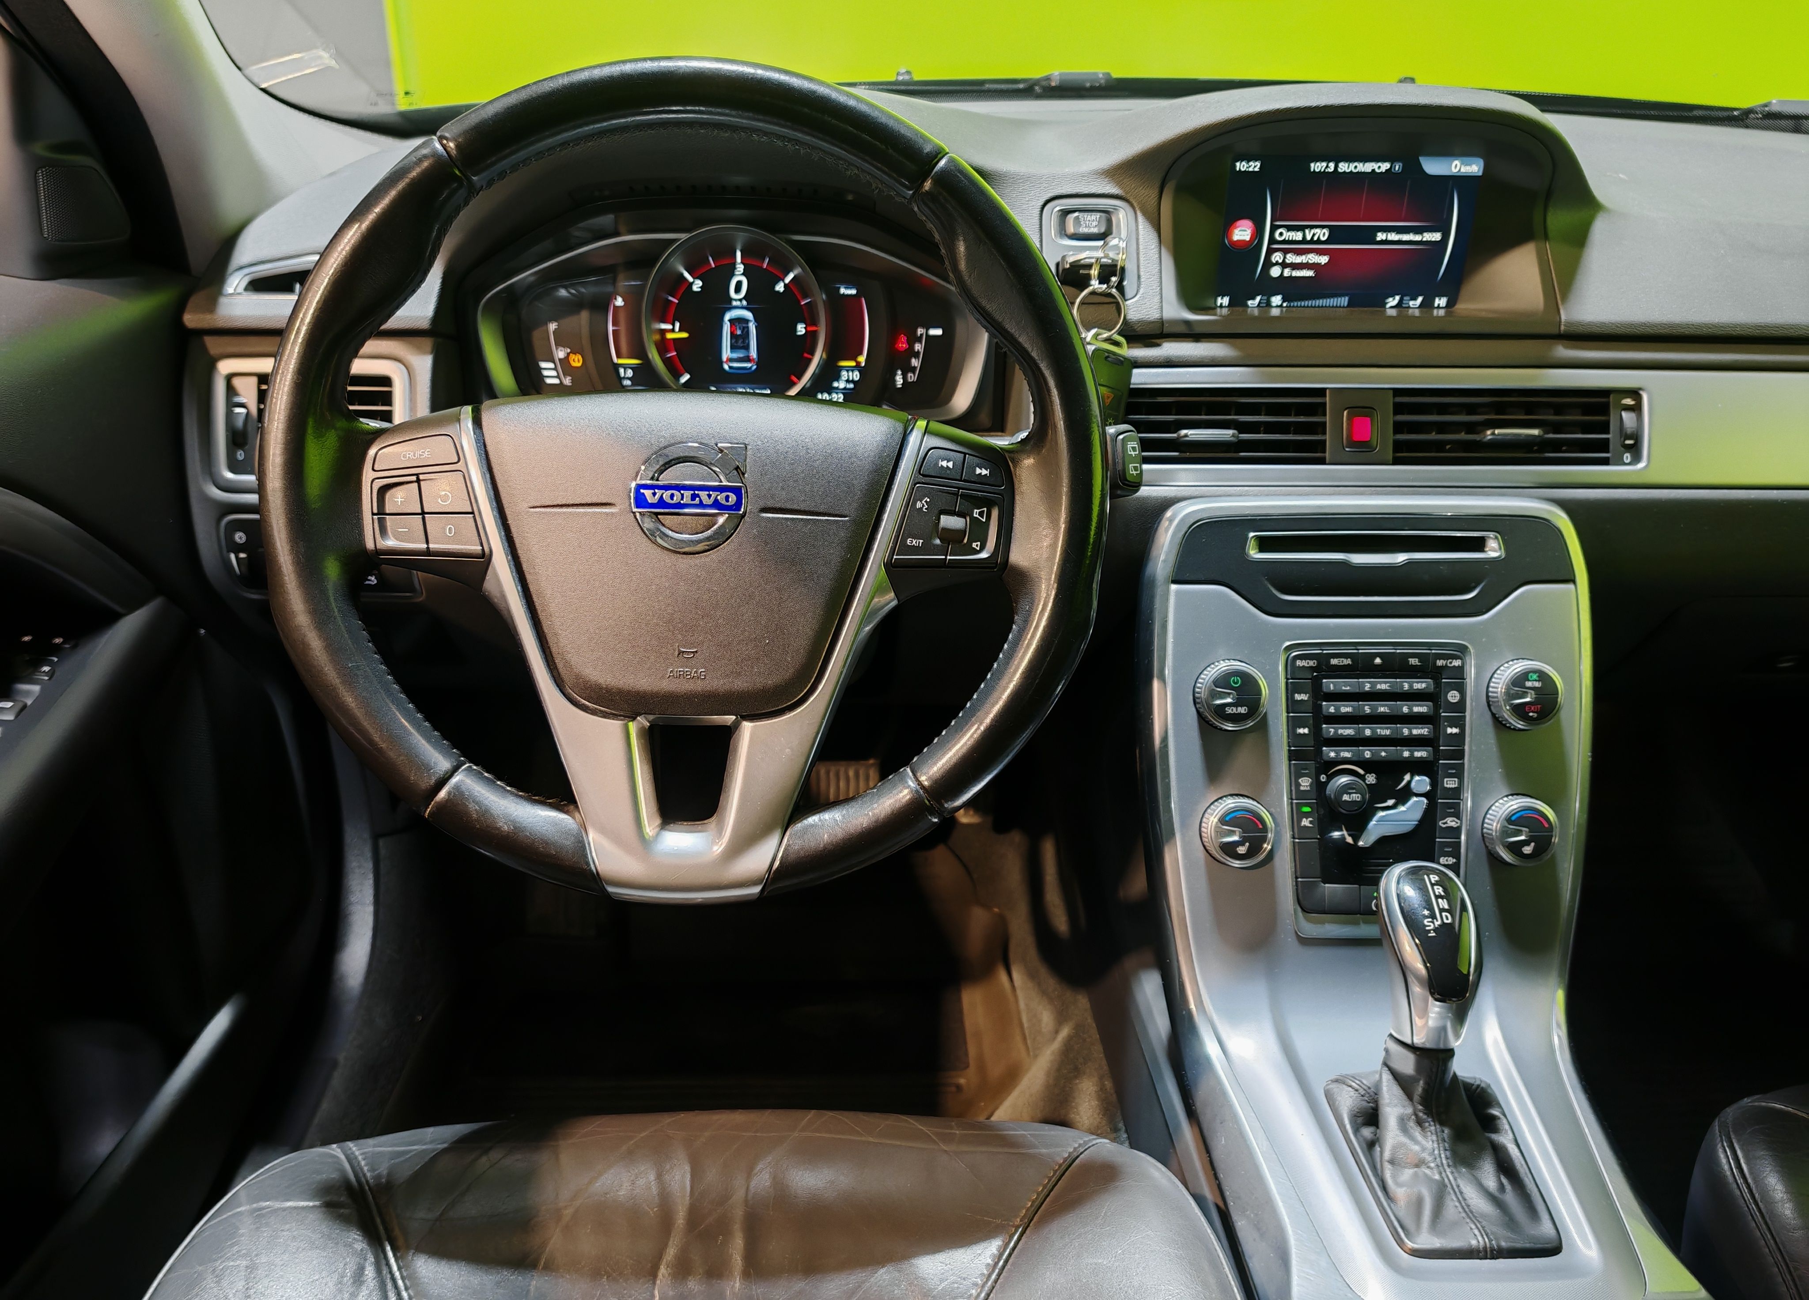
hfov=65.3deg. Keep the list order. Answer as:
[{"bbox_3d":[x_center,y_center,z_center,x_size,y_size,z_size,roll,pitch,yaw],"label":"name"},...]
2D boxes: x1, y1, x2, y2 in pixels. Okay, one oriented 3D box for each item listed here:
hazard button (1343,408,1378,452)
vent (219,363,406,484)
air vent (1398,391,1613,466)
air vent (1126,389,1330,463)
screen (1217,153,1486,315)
[{"bbox_3d":[0.270,-0.131,0.838,0.021,0.026,0.010,0,4,0],"label":"hazard button"},{"bbox_3d":[-0.347,-0.134,0.841,0.110,0.070,0.025,0,4,0],"label":"vent"},{"bbox_3d":[0.354,-0.133,0.848,0.131,0.044,0.025,0,4,0],"label":"air vent"},{"bbox_3d":[0.186,-0.134,0.848,0.127,0.044,0.025,0,4,0],"label":"air vent"},{"bbox_3d":[0.271,-0.256,0.865,0.152,0.092,0.012,0,26,0],"label":"screen"}]

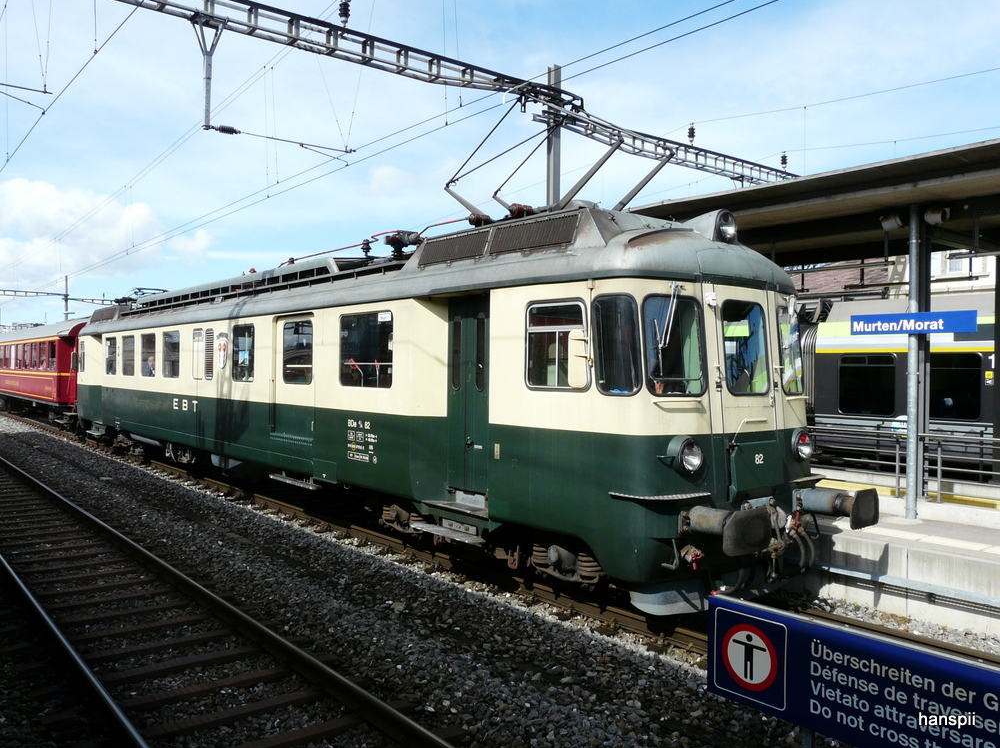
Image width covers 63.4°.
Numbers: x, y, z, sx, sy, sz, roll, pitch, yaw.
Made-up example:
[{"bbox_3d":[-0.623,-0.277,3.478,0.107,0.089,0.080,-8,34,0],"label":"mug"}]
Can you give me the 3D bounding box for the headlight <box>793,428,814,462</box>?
[{"bbox_3d":[3.055,0.729,8.275,0.310,0.310,0.180,0,0,-39],"label":"headlight"}]

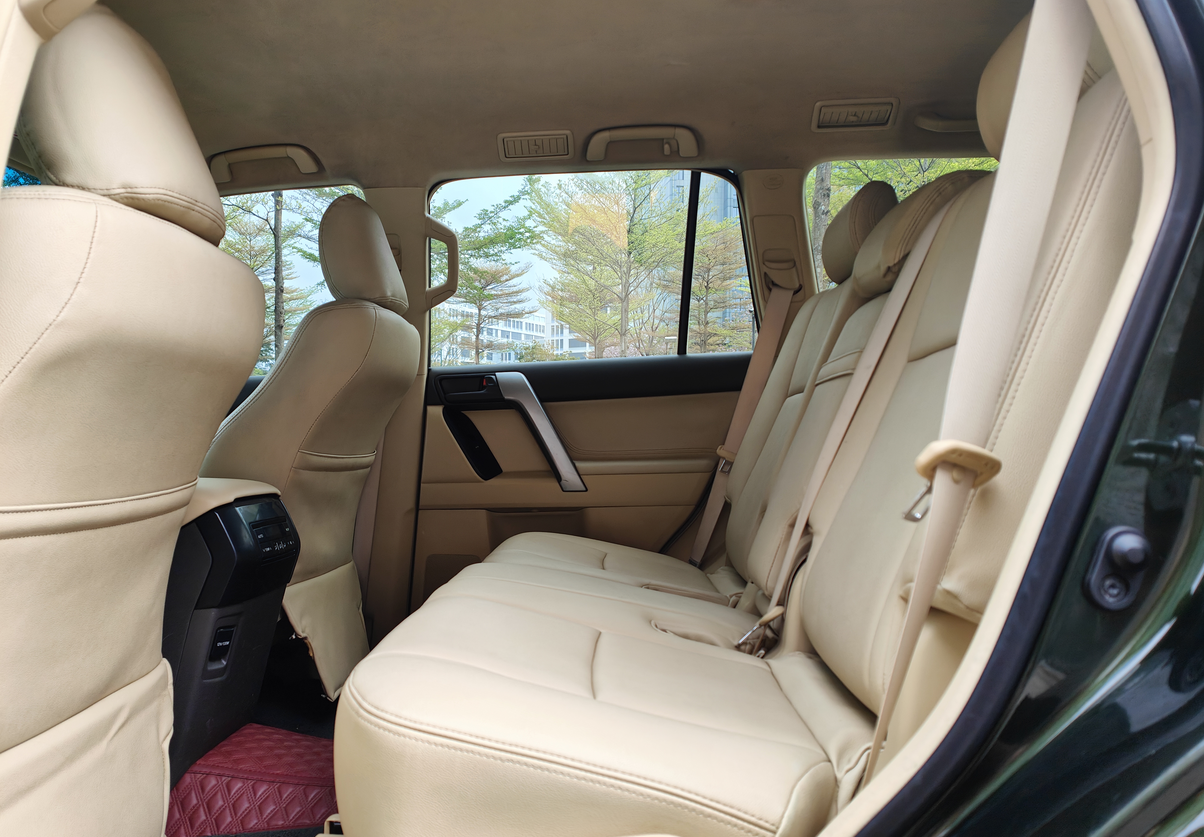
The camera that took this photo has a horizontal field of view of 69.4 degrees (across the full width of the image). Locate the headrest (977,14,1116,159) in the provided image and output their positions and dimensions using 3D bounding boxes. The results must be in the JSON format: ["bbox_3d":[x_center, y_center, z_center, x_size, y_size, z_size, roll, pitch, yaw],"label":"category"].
[{"bbox_3d":[0.431,-0.318,0.764,0.125,0.180,0.260,22,2,3],"label":"headrest"}]

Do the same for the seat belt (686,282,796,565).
[{"bbox_3d":[0.293,0.011,1.865,0.065,0.660,0.060,18,2,4],"label":"seat belt"}]

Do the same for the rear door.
[{"bbox_3d":[-0.033,-0.021,2.007,0.920,1.170,0.200,0,1,4],"label":"rear door"}]

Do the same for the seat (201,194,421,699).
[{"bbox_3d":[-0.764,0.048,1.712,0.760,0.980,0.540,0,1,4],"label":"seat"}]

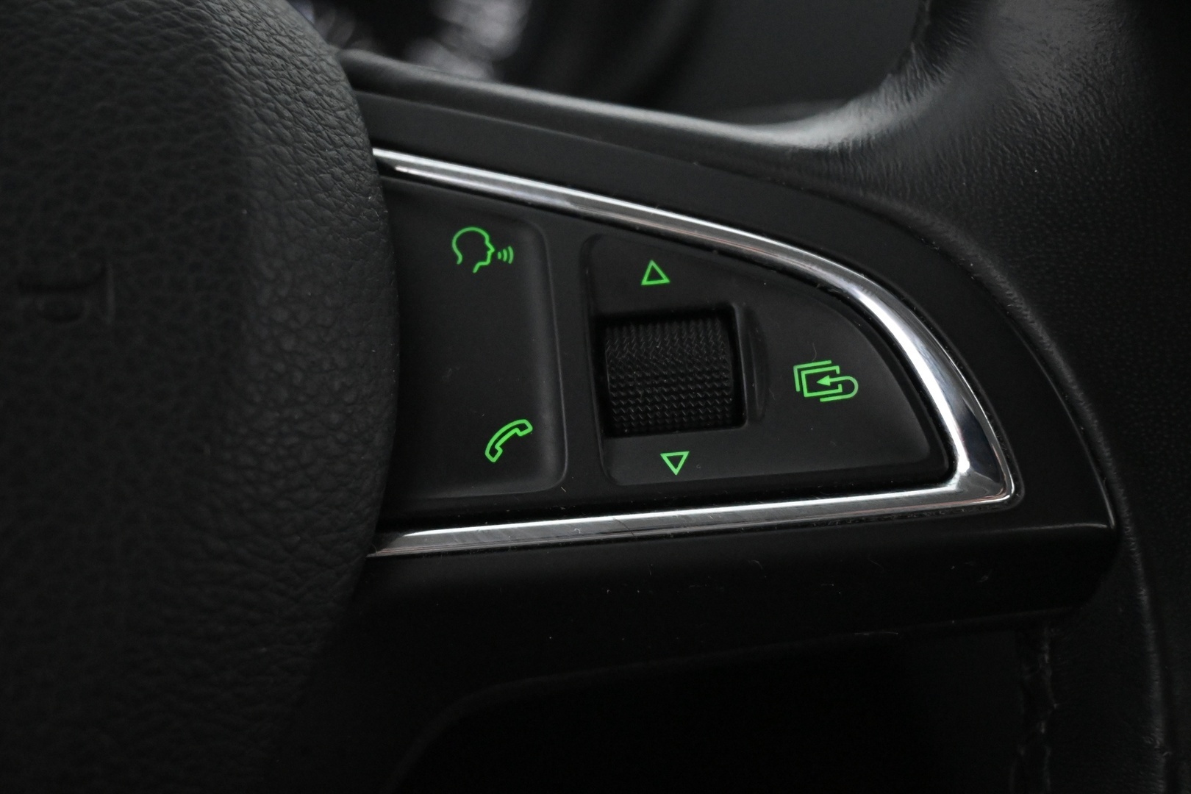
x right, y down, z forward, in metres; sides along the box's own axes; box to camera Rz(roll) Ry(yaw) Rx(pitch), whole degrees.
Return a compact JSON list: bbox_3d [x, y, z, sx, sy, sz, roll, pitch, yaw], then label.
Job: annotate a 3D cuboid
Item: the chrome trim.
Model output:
[{"bbox_3d":[0.007,-0.007,0.207,0.076,0.047,0.010,-5,-7,-1],"label":"chrome trim"}]

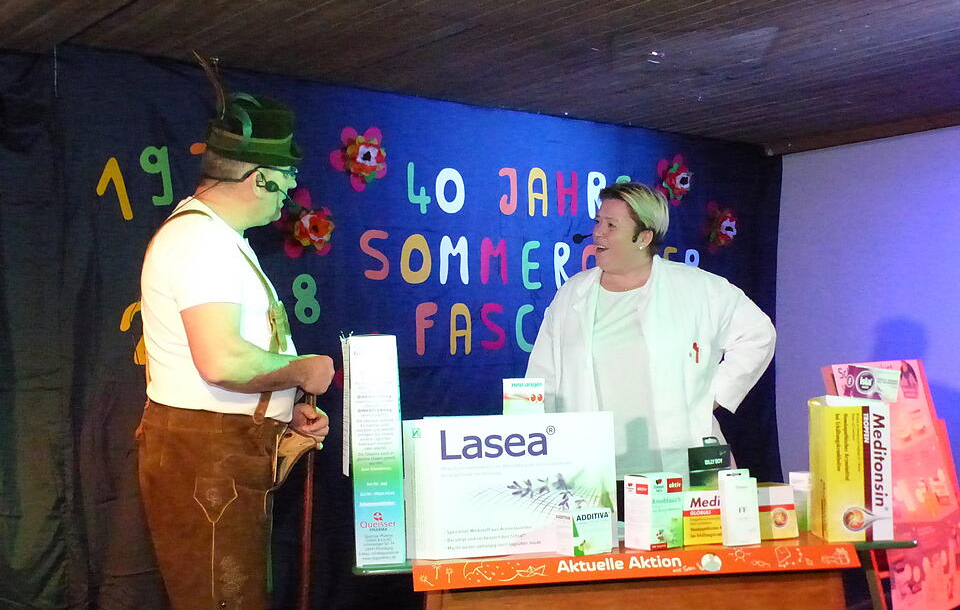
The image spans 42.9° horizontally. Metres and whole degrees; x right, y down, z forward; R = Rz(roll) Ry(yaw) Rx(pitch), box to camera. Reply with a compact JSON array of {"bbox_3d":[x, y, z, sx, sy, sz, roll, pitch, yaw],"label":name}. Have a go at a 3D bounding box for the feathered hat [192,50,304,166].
[{"bbox_3d":[-0.594,-0.501,3.130,0.270,0.280,0.245,-1,-3,-12],"label":"feathered hat"}]

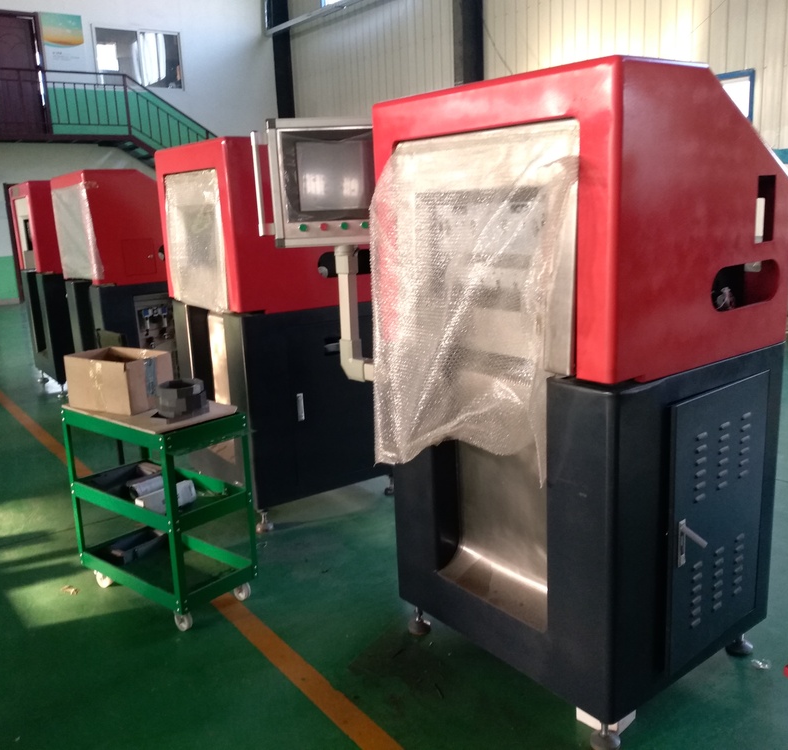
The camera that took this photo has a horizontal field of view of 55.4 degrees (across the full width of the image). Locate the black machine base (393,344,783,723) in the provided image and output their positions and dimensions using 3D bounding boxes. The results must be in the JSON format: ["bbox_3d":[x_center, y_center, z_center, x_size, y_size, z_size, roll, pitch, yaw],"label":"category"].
[{"bbox_3d":[0.590,0.343,2.439,0.811,0.904,0.888,-11,16,-35],"label":"black machine base"}]

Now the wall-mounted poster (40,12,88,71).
[{"bbox_3d":[-5.979,-6.015,13.642,0.703,1.000,0.020,-11,15,-34],"label":"wall-mounted poster"}]

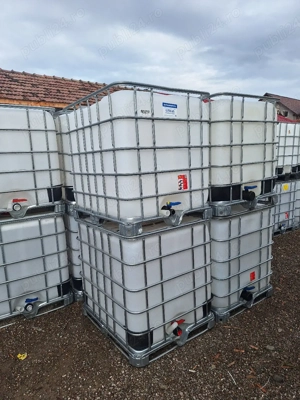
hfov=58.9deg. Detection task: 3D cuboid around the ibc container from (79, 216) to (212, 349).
[{"bbox_3d":[-0.092,0.755,2.911,1.000,1.160,1.200,-9,11,-35],"label":"ibc container"}]

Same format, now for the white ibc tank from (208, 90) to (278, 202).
[{"bbox_3d":[0.739,-0.517,3.263,1.000,1.160,1.200,-9,10,-34],"label":"white ibc tank"}]

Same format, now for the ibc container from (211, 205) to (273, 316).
[{"bbox_3d":[0.809,0.615,3.520,1.000,1.160,1.200,-9,10,-34],"label":"ibc container"}]

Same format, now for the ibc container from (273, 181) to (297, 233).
[{"bbox_3d":[2.629,0.121,6.346,1.000,1.160,1.200,-8,10,-32],"label":"ibc container"}]

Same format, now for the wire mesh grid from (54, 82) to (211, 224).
[{"bbox_3d":[-0.151,-0.388,2.720,1.000,1.160,1.200,-9,11,-35],"label":"wire mesh grid"}]

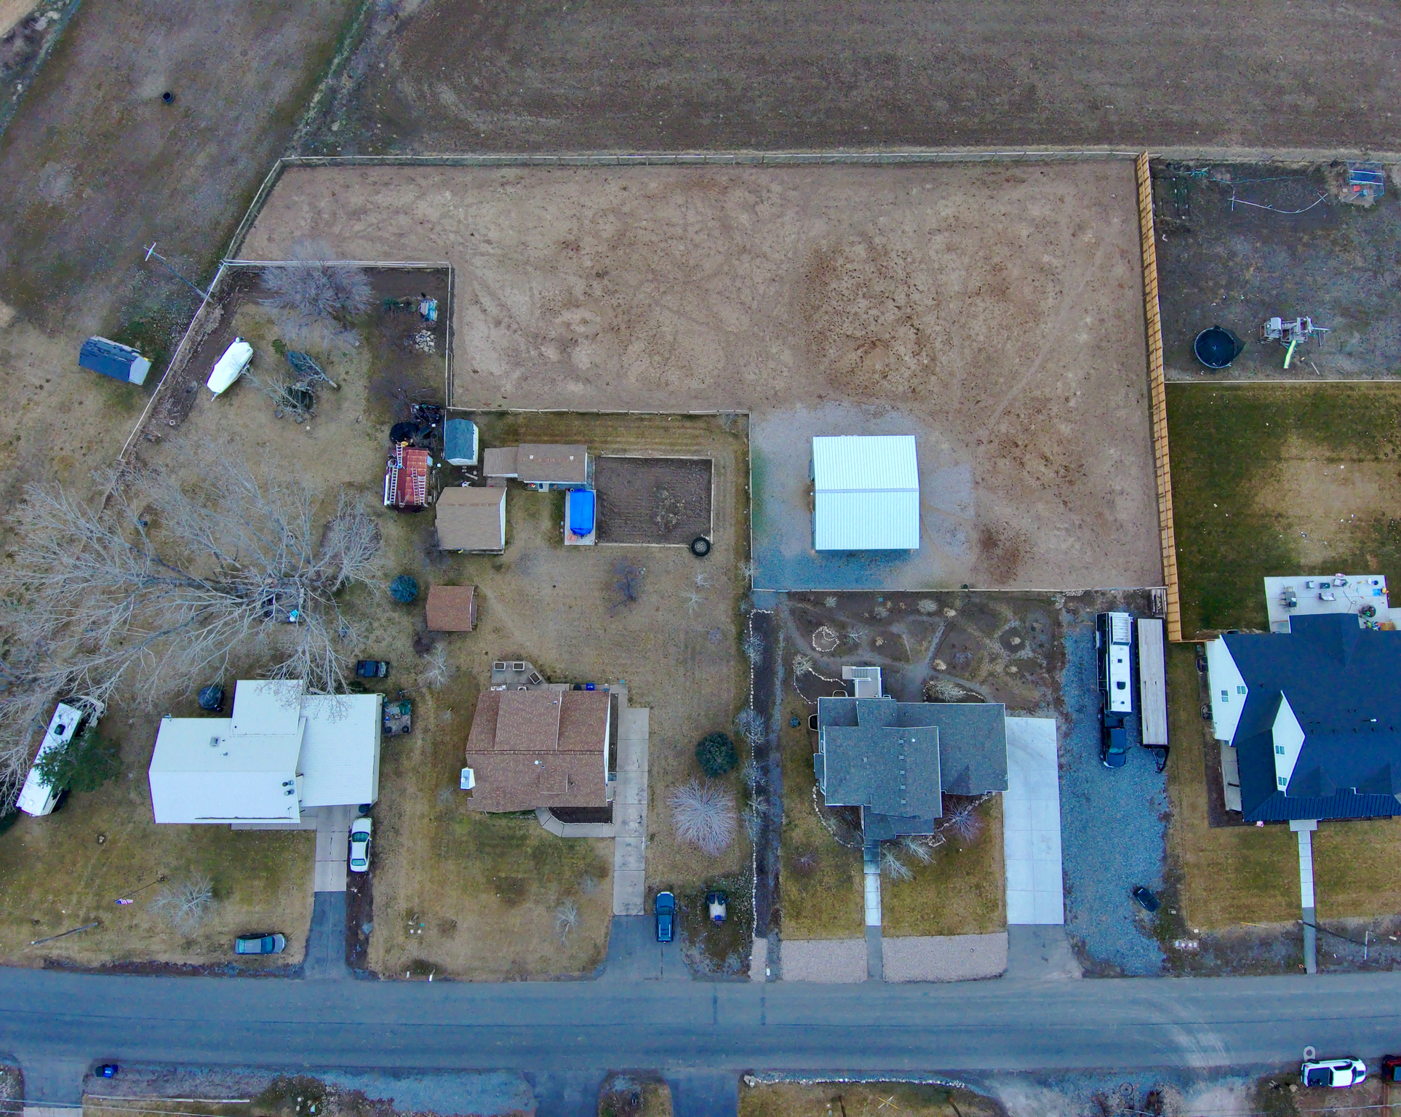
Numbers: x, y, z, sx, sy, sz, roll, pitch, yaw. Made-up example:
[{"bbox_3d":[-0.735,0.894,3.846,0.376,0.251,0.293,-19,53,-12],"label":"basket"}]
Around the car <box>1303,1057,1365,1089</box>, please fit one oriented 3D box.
[{"bbox_3d":[58.370,47.181,82.820,5.850,1.900,2.000,-4,82,0],"label":"car"}]

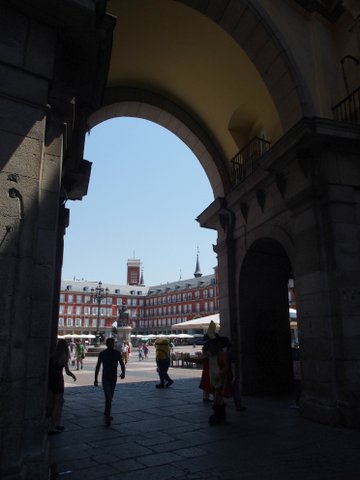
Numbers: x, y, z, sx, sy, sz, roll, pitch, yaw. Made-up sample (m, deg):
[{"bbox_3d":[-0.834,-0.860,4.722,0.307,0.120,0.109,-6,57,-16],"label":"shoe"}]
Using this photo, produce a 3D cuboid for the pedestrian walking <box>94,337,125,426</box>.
[{"bbox_3d":[-1.512,2.996,8.329,0.600,1.712,0.500,0,-14,0],"label":"pedestrian walking"}]

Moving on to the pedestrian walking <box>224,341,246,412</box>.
[{"bbox_3d":[1.361,3.371,9.696,0.500,1.668,0.450,12,-19,-38],"label":"pedestrian walking"}]

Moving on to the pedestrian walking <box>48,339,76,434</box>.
[{"bbox_3d":[-2.299,2.798,7.534,0.540,1.699,0.480,-9,-17,32],"label":"pedestrian walking"}]

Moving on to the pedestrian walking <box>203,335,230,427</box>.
[{"bbox_3d":[0.799,2.960,8.498,0.620,1.865,0.500,-7,-16,26],"label":"pedestrian walking"}]

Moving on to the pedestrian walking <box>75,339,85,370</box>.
[{"bbox_3d":[-5.811,6.614,22.450,0.480,1.748,0.400,-5,-15,17],"label":"pedestrian walking"}]

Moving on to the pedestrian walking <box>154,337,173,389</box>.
[{"bbox_3d":[-0.610,4.497,14.348,0.660,1.807,0.600,-1,-14,3],"label":"pedestrian walking"}]

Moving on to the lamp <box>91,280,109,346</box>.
[{"bbox_3d":[-8.577,7.758,41.373,1.800,6.924,1.800,0,-14,0],"label":"lamp"}]

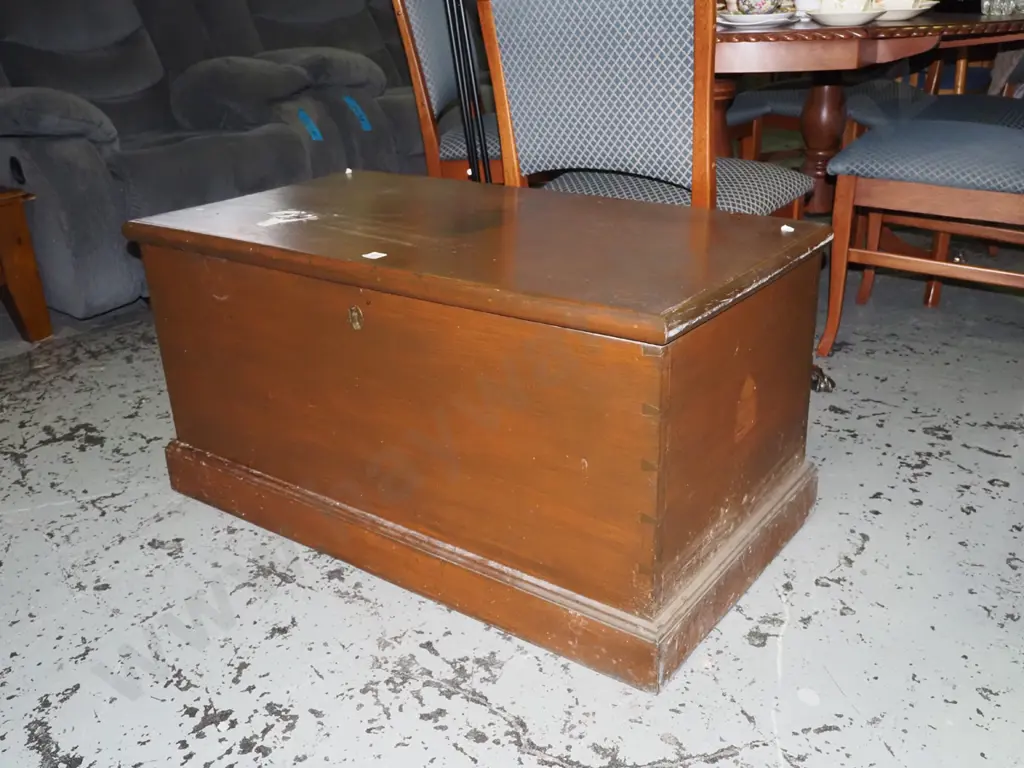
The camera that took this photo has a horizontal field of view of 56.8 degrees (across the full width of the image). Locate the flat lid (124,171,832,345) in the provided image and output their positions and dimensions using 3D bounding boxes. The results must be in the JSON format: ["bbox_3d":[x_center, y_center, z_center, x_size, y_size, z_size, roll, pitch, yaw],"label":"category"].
[{"bbox_3d":[-0.086,-0.248,1.554,1.050,0.036,0.545,14,27,34],"label":"flat lid"}]

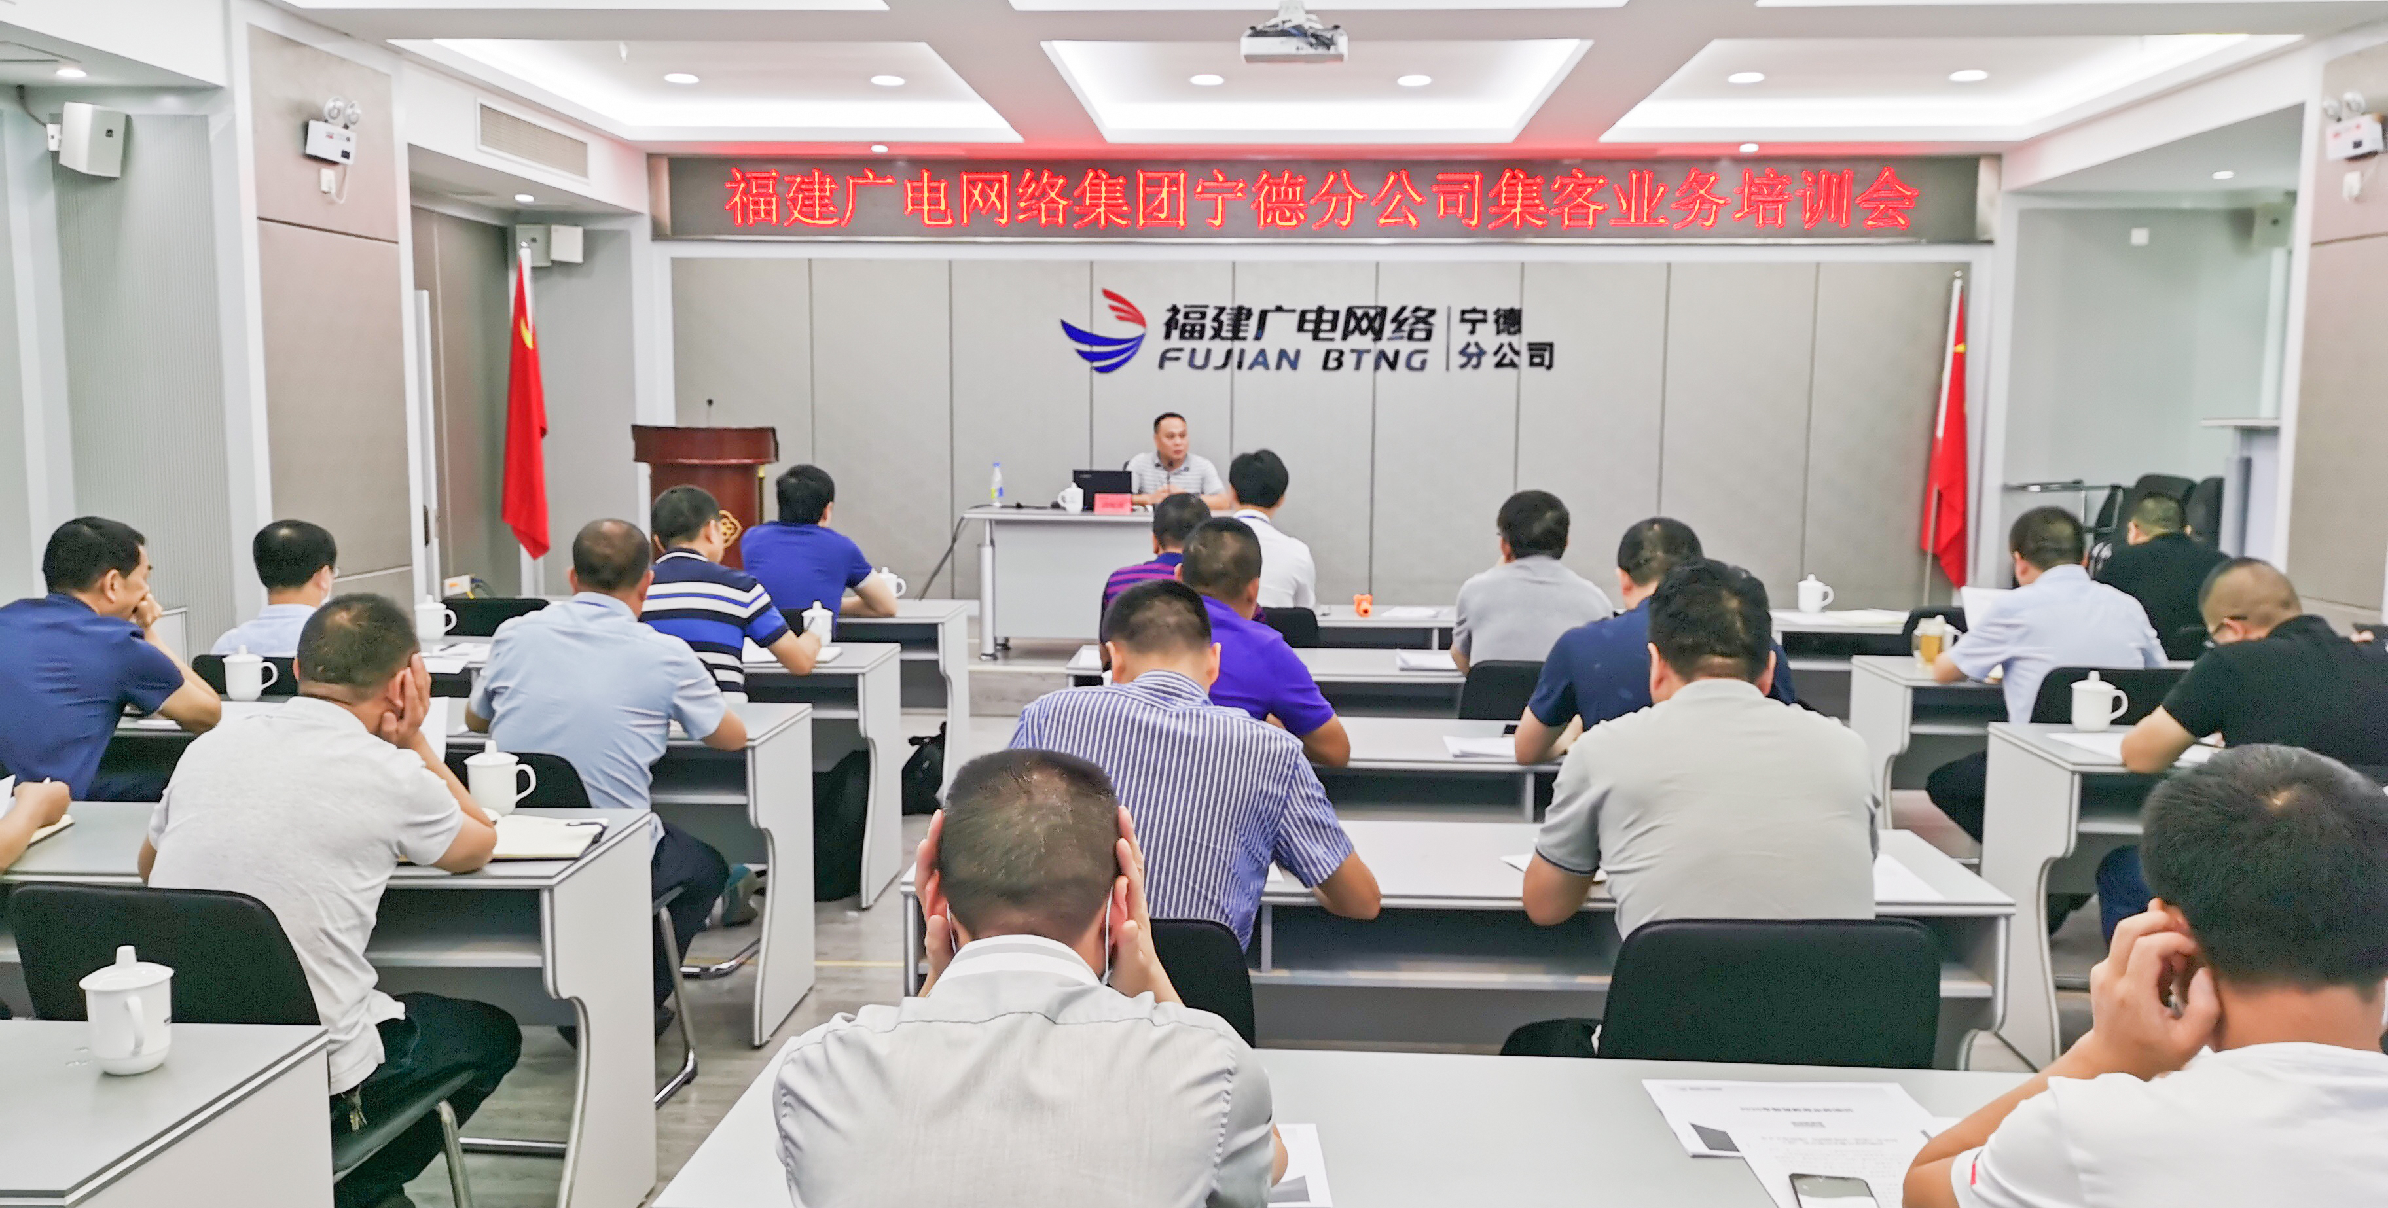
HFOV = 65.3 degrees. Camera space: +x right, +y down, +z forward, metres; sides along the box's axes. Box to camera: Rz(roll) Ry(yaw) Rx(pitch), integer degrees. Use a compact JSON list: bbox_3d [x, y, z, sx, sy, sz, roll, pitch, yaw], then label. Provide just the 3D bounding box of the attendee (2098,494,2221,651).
[{"bbox_3d":[3.329,0.241,6.481,0.500,1.243,0.750,1,6,5],"label":"attendee"}]

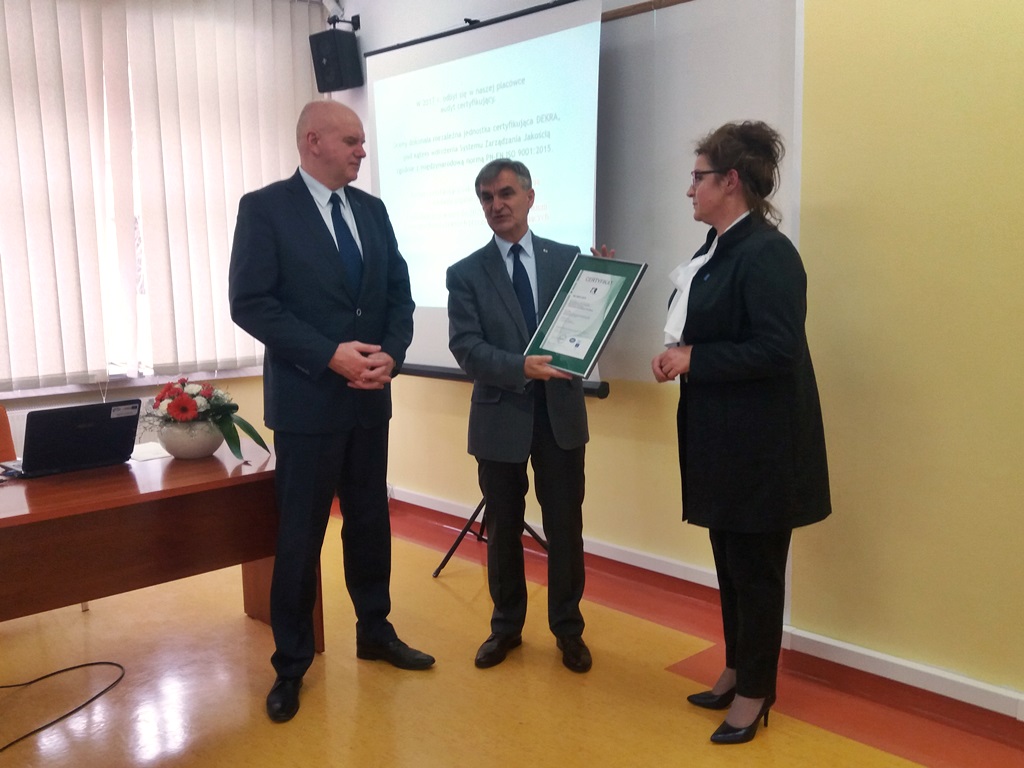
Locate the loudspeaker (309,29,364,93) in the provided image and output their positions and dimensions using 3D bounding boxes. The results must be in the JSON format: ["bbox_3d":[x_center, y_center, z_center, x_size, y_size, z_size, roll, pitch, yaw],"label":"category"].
[{"bbox_3d":[-0.921,-1.693,4.360,0.178,0.275,0.162,4,20,33],"label":"loudspeaker"}]

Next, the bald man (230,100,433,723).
[{"bbox_3d":[-0.599,0.057,2.712,0.600,1.880,0.440,-9,11,-43],"label":"bald man"}]

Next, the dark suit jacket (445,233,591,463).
[{"bbox_3d":[0.033,-0.130,2.779,0.520,0.750,0.370,-1,8,2],"label":"dark suit jacket"}]

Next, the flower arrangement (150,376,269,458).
[{"bbox_3d":[-1.120,0.122,3.028,0.440,0.285,0.330,-4,8,-18],"label":"flower arrangement"}]

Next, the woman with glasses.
[{"bbox_3d":[0.657,0.140,2.414,0.510,1.755,0.480,-2,8,-10],"label":"woman with glasses"}]

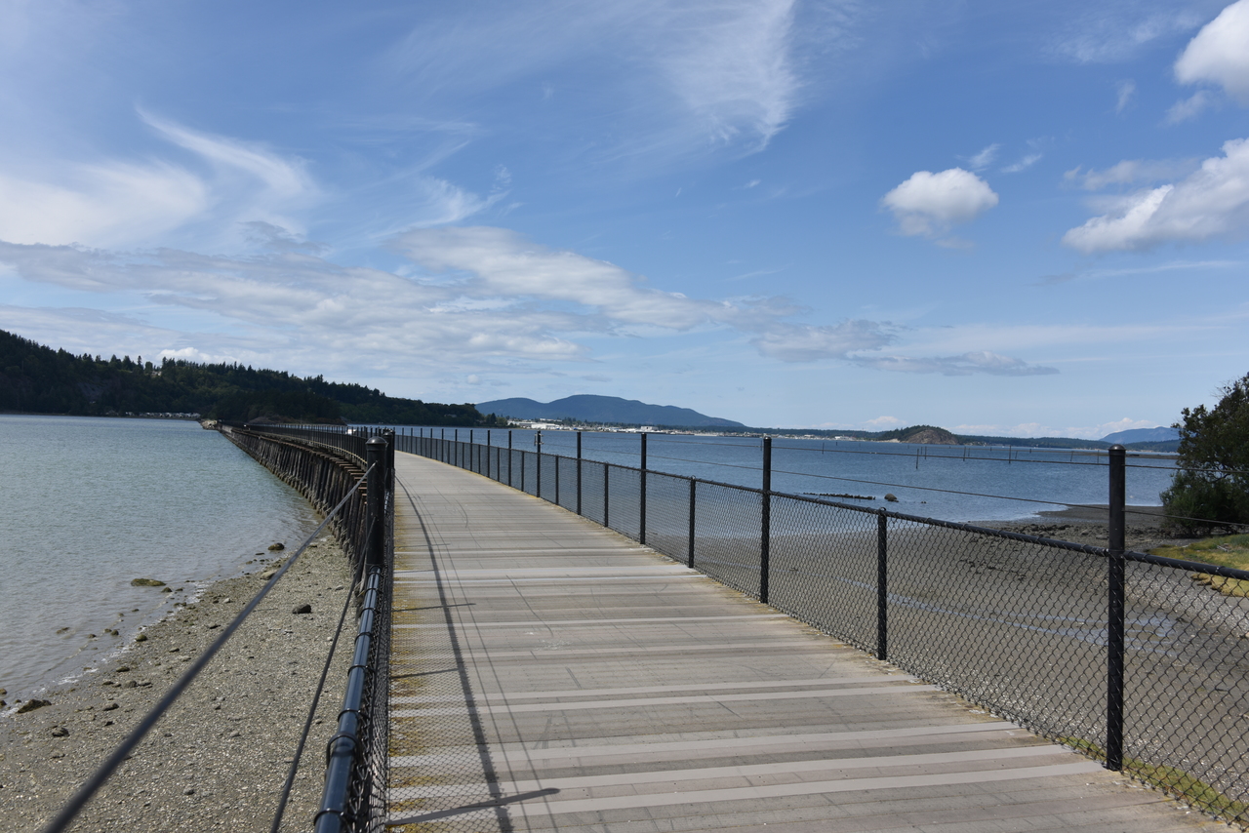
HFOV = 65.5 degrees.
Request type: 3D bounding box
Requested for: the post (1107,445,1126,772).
[{"bbox_3d":[2.499,0.964,4.931,0.075,1.642,0.075,1,-1,-13],"label":"post"}]

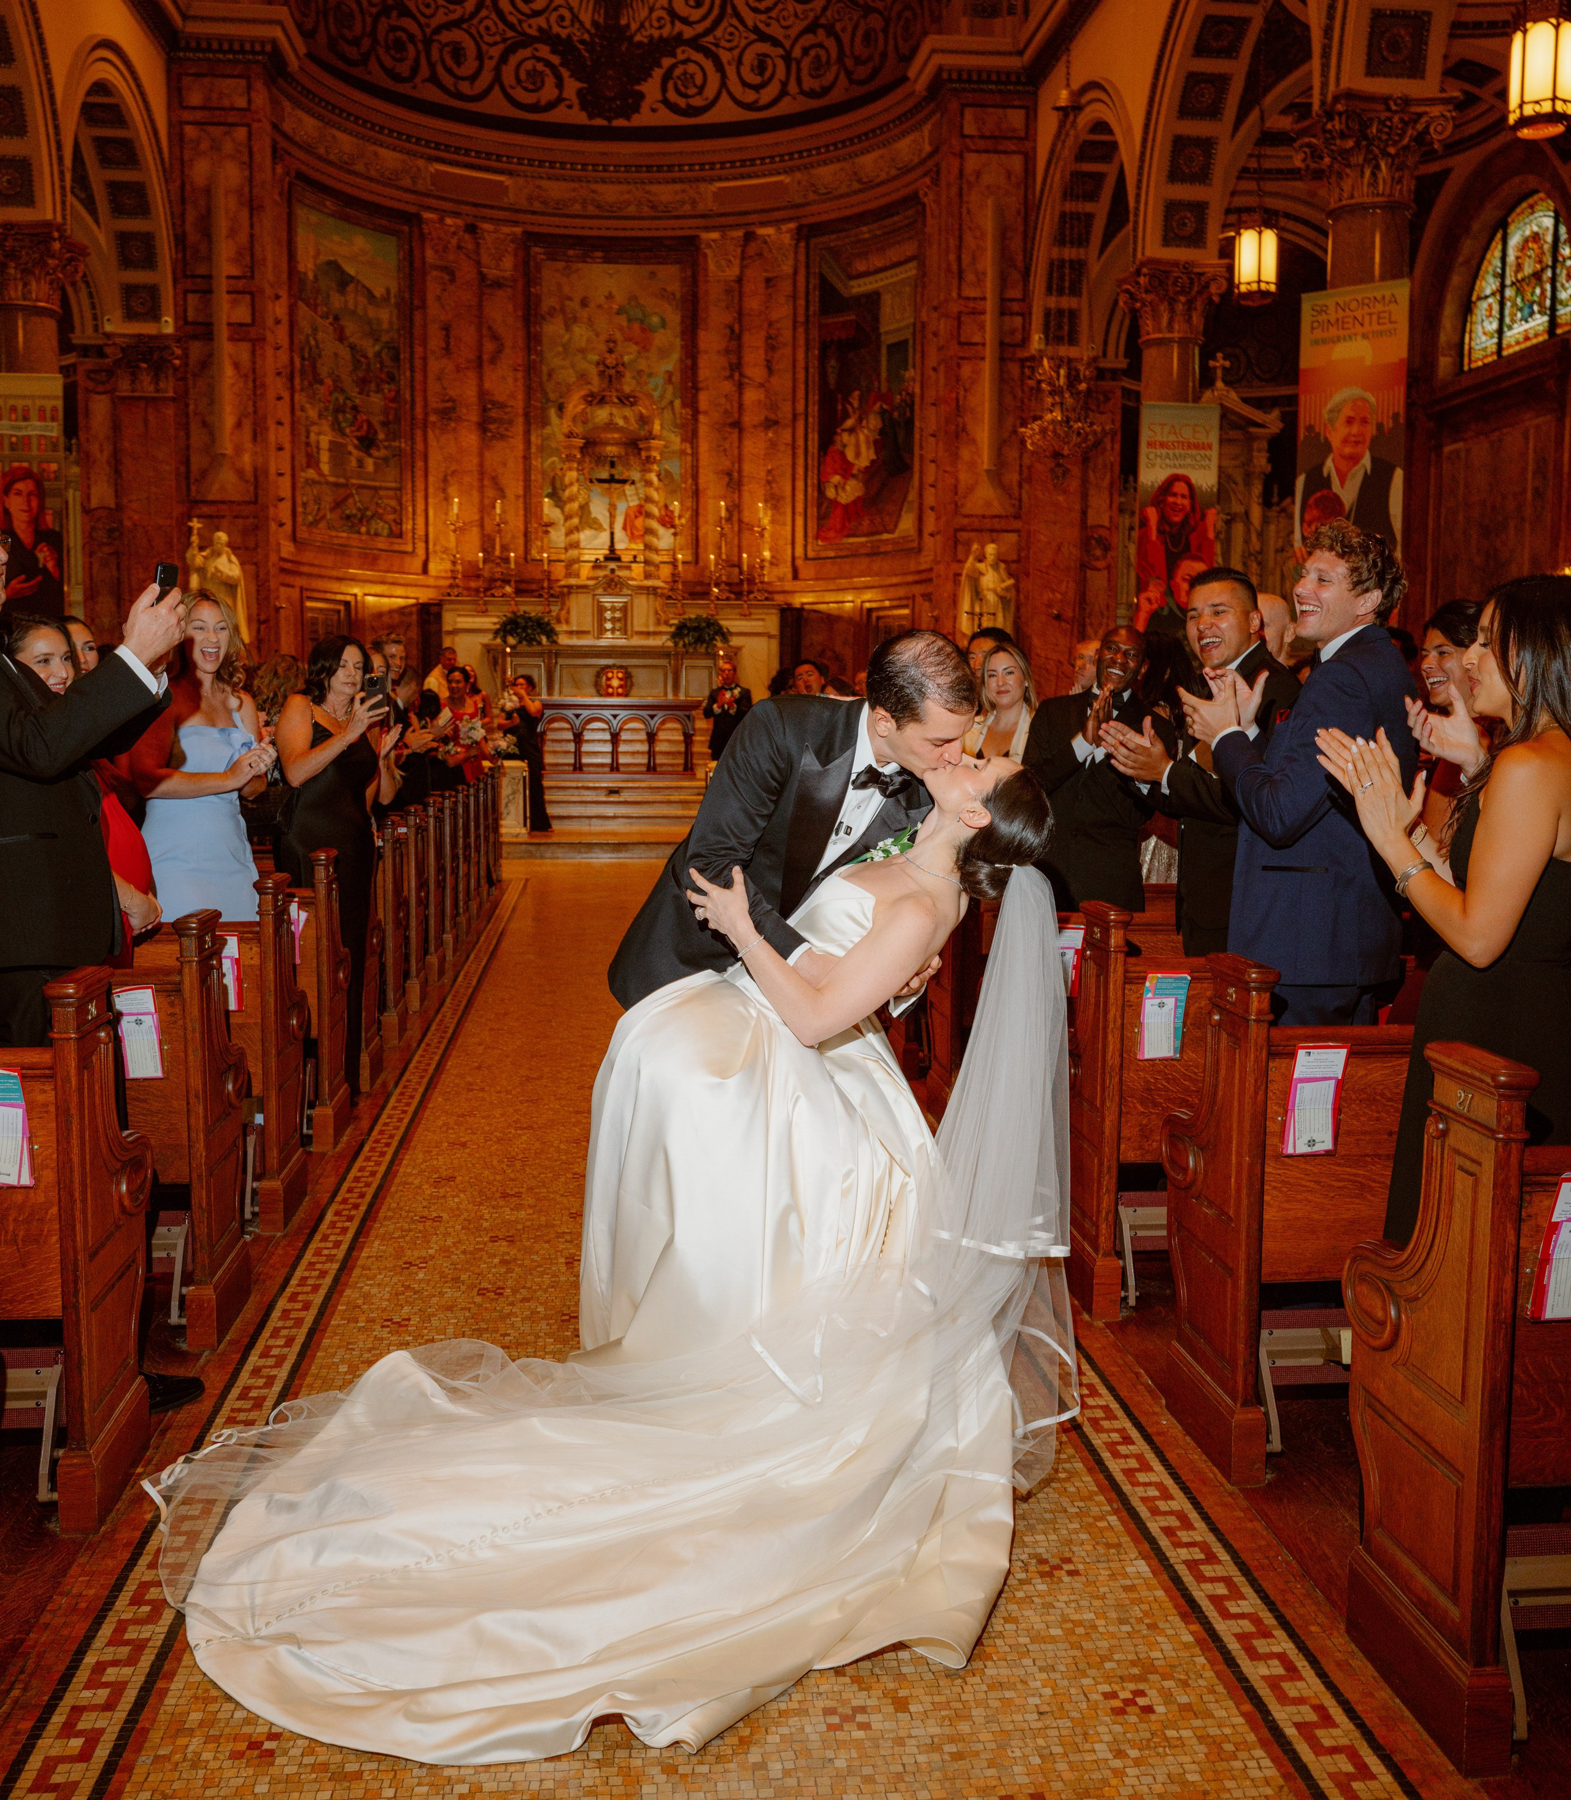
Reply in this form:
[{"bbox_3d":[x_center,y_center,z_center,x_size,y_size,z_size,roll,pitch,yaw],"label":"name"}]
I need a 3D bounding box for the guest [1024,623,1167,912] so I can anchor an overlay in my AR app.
[{"bbox_3d":[0.989,-0.026,5.873,0.550,1.720,0.480,3,7,23],"label":"guest"}]

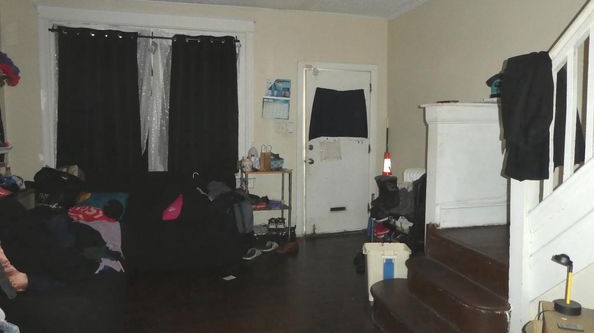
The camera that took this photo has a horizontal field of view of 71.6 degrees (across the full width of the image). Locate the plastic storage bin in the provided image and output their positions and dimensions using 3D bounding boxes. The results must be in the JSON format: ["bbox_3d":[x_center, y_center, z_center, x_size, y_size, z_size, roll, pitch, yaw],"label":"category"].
[{"bbox_3d":[0.710,0.855,3.336,0.360,0.415,0.275,0,5,2],"label":"plastic storage bin"}]

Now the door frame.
[{"bbox_3d":[0.503,-0.195,5.206,1.035,2.153,0.120,-1,6,-15],"label":"door frame"}]

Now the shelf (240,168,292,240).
[{"bbox_3d":[-0.352,0.491,4.816,0.530,0.855,0.320,-1,6,-15],"label":"shelf"}]

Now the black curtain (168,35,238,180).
[{"bbox_3d":[-1.046,-0.614,4.651,0.767,1.680,0.090,-1,6,-15],"label":"black curtain"}]

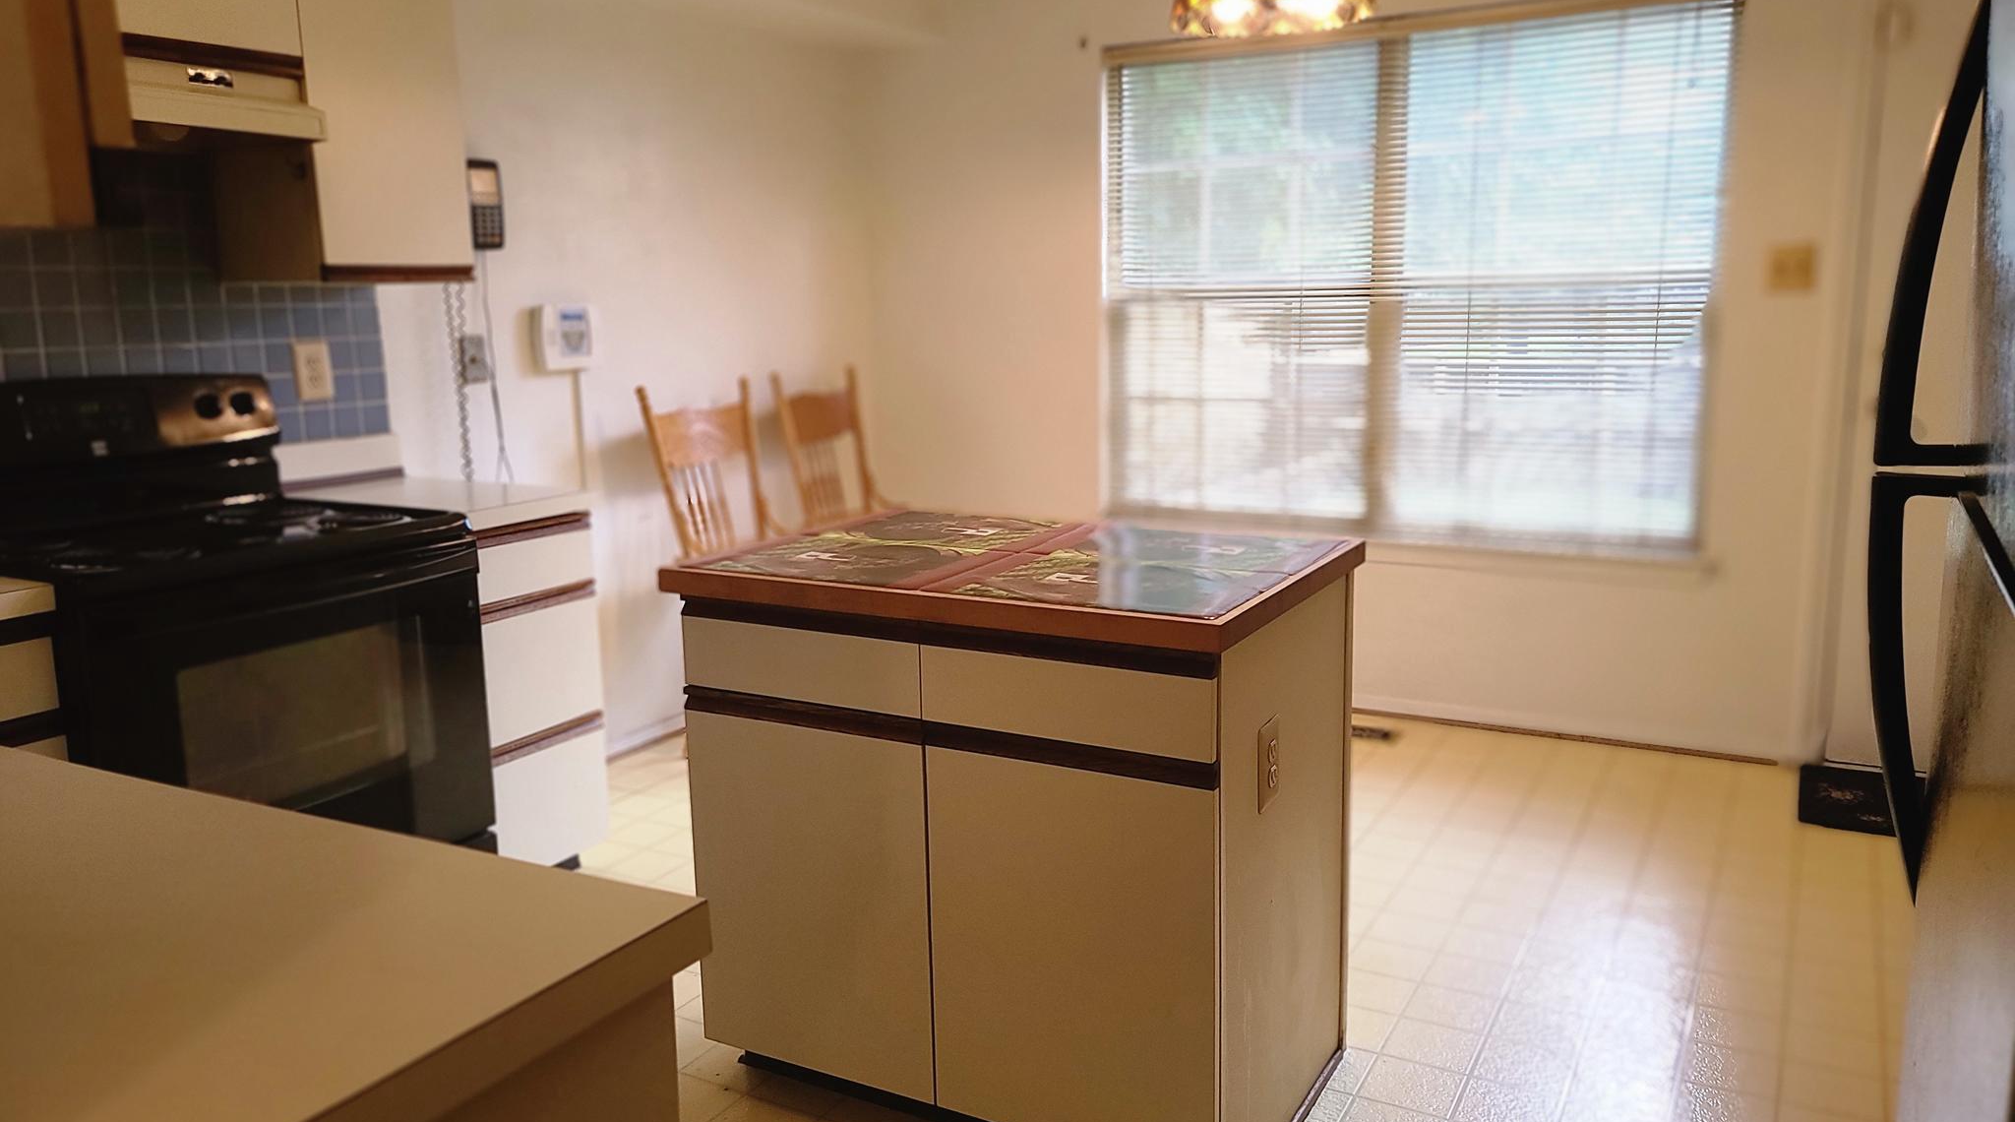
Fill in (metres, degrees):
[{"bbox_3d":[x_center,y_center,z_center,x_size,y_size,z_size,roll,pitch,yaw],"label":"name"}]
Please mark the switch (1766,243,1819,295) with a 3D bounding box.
[{"bbox_3d":[2.068,-0.772,3.838,0.115,0.121,0.012,5,12,28],"label":"switch"}]

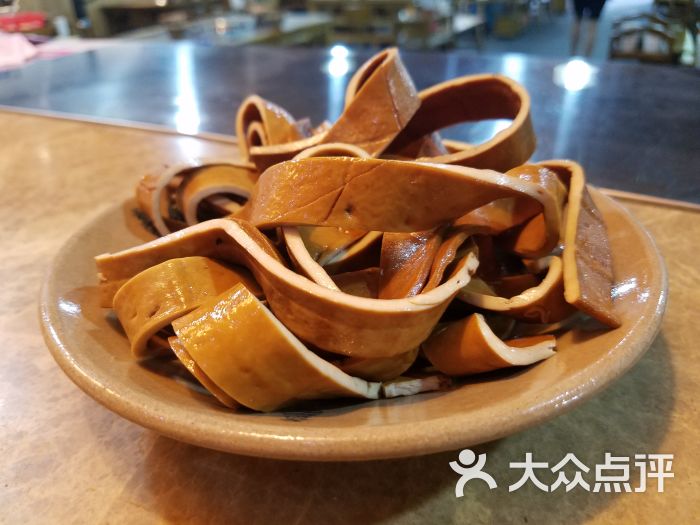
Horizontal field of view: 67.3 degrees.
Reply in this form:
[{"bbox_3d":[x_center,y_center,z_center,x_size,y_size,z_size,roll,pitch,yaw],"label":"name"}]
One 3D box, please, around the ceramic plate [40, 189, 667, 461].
[{"bbox_3d":[0.001,-0.001,0.214,0.220,0.034,0.220,-1,30,1],"label":"ceramic plate"}]

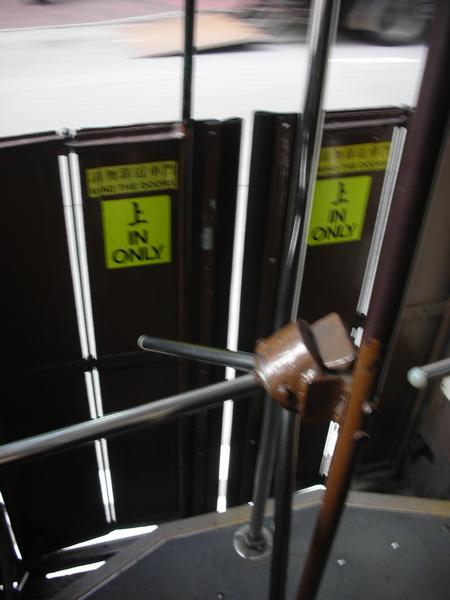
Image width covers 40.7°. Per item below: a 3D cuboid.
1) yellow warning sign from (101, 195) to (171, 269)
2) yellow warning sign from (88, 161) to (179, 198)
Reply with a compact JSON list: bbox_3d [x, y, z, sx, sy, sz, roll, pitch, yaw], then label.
[{"bbox_3d":[-0.173,-0.134,1.217,0.133,0.154,0.006,-8,37,-15],"label":"yellow warning sign"},{"bbox_3d":[-0.172,-0.228,1.147,0.171,0.058,0.006,-8,37,-15],"label":"yellow warning sign"}]

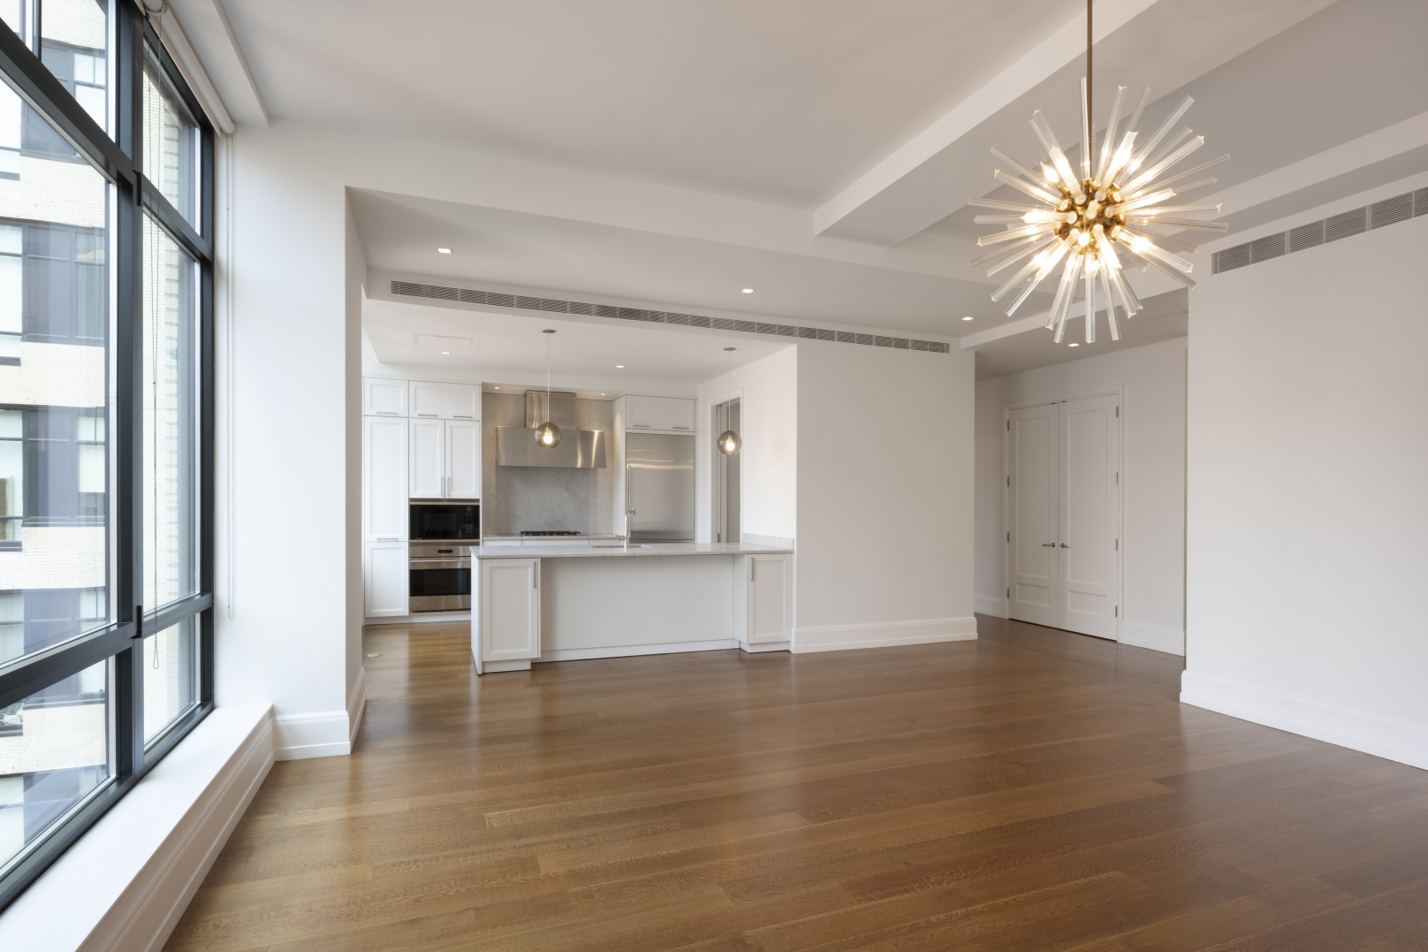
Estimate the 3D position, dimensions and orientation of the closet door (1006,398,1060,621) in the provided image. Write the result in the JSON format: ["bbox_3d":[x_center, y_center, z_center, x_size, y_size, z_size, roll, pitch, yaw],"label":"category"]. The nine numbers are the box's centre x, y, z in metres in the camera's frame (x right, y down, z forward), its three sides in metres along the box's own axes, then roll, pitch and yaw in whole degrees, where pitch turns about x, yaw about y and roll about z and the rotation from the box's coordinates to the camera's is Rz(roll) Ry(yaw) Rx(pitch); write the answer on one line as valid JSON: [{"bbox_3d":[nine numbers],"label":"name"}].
[{"bbox_3d":[3.566,0.440,7.938,0.050,2.406,0.698,0,-1,-21],"label":"closet door"}]

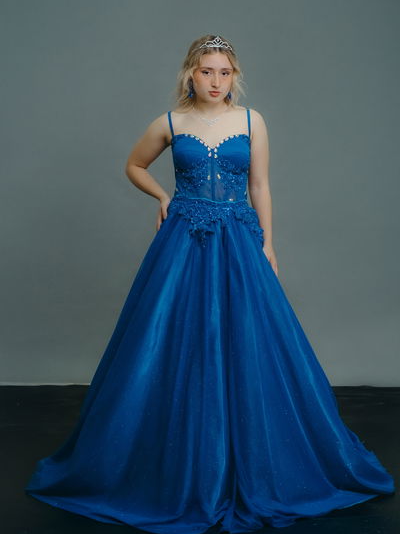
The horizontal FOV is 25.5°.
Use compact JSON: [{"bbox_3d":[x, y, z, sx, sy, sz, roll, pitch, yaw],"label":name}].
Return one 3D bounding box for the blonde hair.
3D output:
[{"bbox_3d":[0.030,-0.678,3.080,0.245,0.265,0.235,0,1,-10],"label":"blonde hair"}]

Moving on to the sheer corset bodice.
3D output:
[{"bbox_3d":[0.033,-0.384,3.070,0.285,0.325,0.235,0,1,-4],"label":"sheer corset bodice"}]

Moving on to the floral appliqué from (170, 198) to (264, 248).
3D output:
[{"bbox_3d":[0.054,-0.154,3.060,0.340,0.175,0.230,0,1,-4],"label":"floral appliqué"}]

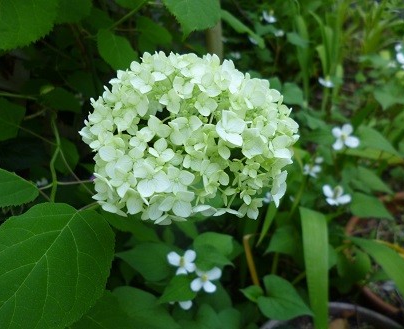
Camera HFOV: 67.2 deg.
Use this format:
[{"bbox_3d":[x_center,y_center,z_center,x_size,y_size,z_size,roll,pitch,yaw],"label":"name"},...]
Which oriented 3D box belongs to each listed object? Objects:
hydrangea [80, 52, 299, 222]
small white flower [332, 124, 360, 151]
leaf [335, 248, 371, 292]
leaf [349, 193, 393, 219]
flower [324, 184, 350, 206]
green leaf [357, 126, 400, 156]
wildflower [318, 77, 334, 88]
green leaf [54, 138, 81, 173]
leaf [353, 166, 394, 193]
[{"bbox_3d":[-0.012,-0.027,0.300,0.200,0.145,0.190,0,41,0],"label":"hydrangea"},{"bbox_3d":[0.184,-0.035,0.390,0.032,0.015,0.032,25,63,21],"label":"small white flower"},{"bbox_3d":[0.210,0.145,0.420,0.048,0.014,0.070,18,60,4],"label":"leaf"},{"bbox_3d":[0.217,0.056,0.389,0.054,0.014,0.047,27,48,18],"label":"leaf"},{"bbox_3d":[0.170,0.038,0.380,0.032,0.016,0.032,17,36,25],"label":"flower"},{"bbox_3d":[0.262,-0.033,0.448,0.074,0.012,0.067,34,48,27],"label":"green leaf"},{"bbox_3d":[0.252,-0.167,0.620,0.030,0.015,0.030,12,34,19],"label":"wildflower"},{"bbox_3d":[-0.191,-0.011,0.430,0.033,0.012,0.057,0,66,-13],"label":"green leaf"},{"bbox_3d":[0.247,0.026,0.437,0.057,0.012,0.048,30,46,24],"label":"leaf"}]

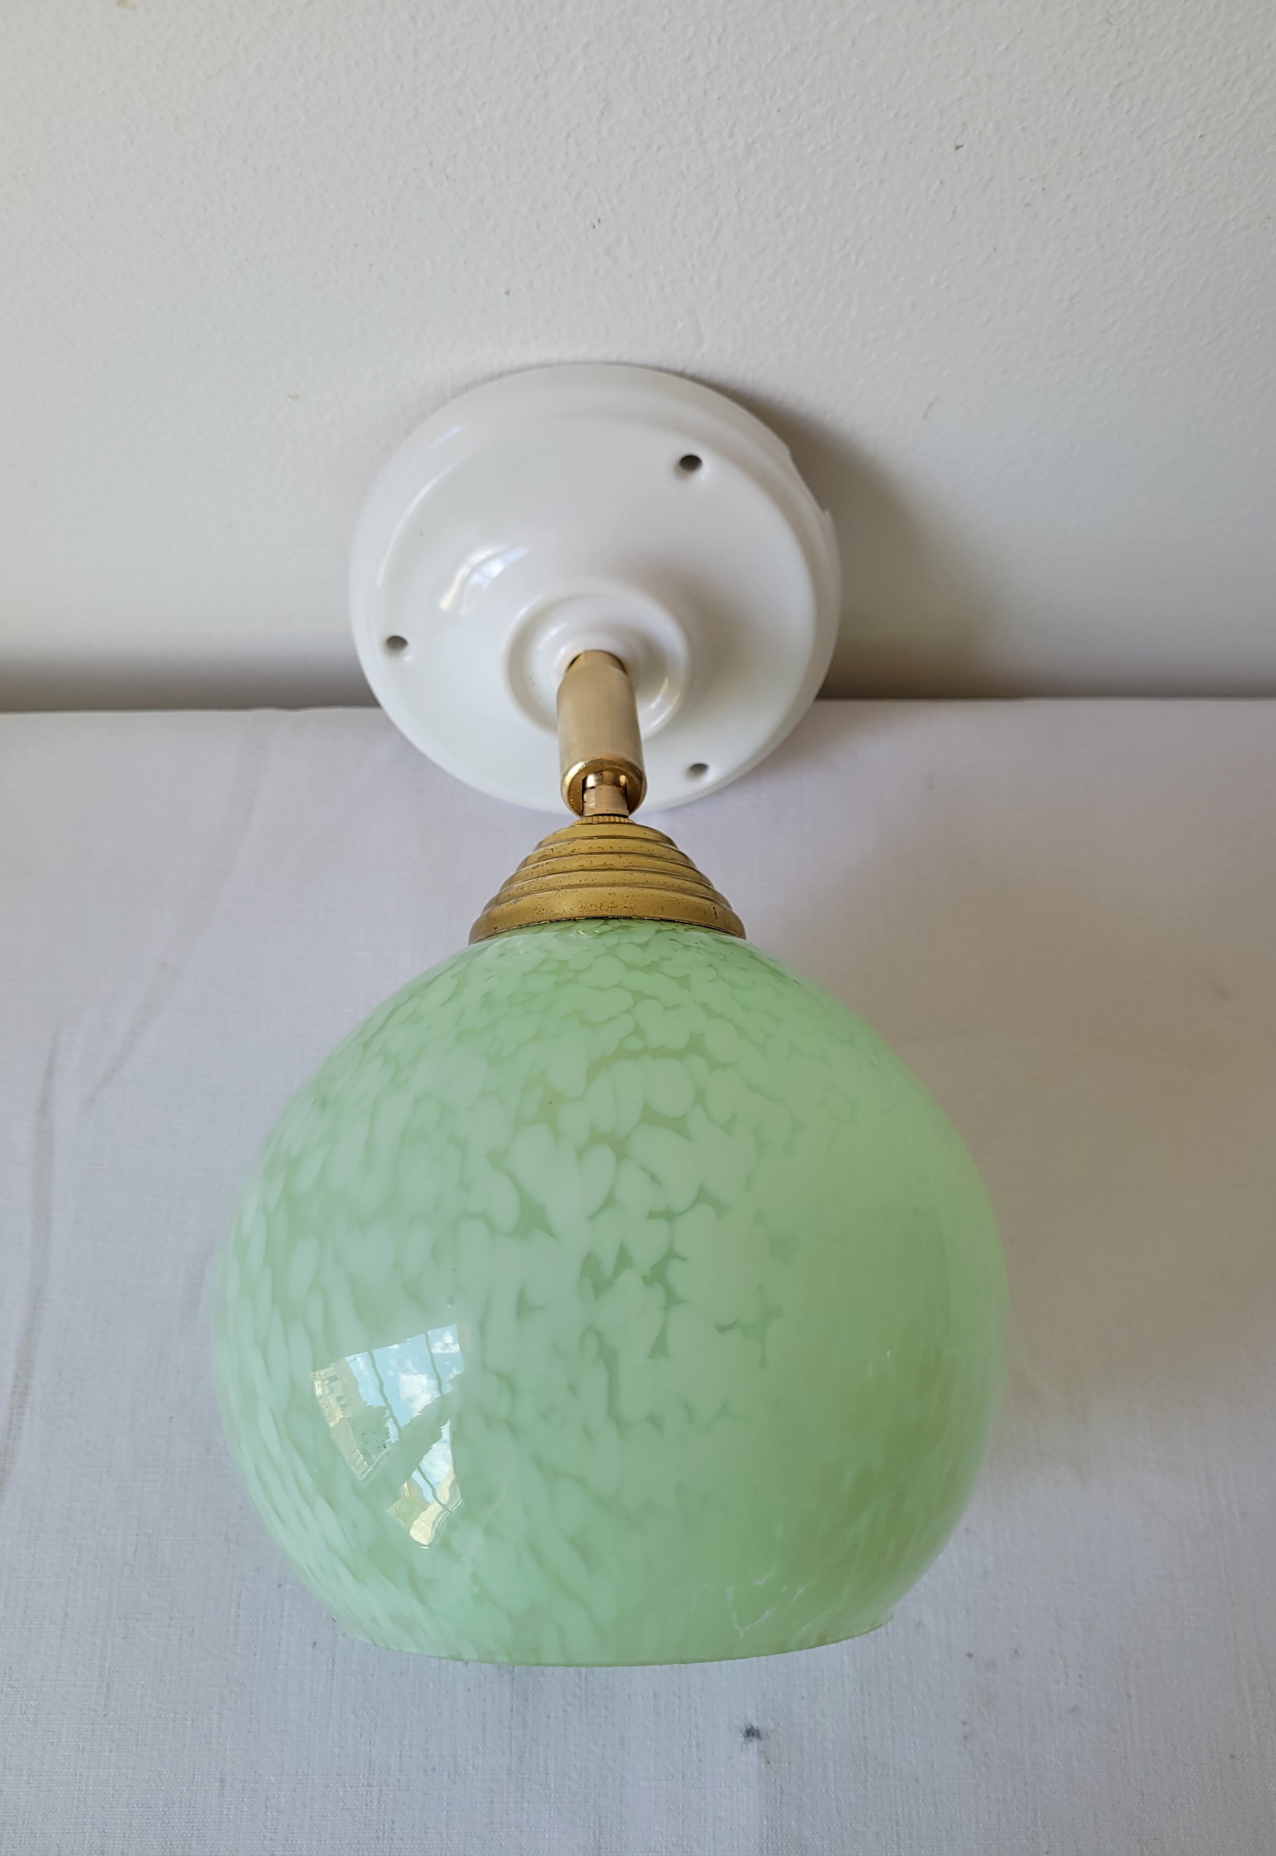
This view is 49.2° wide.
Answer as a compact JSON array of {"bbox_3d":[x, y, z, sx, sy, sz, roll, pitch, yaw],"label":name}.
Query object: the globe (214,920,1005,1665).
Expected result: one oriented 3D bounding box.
[{"bbox_3d":[-0.005,0.055,0.281,0.151,0.151,0.147,-1,74,0],"label":"globe"}]

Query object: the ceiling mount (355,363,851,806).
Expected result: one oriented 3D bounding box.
[{"bbox_3d":[-0.010,-0.073,0.351,0.126,0.126,0.031,-1,43,-1],"label":"ceiling mount"}]

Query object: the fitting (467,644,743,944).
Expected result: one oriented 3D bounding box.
[{"bbox_3d":[-0.007,-0.033,0.306,0.063,0.063,0.084,-1,74,0],"label":"fitting"}]

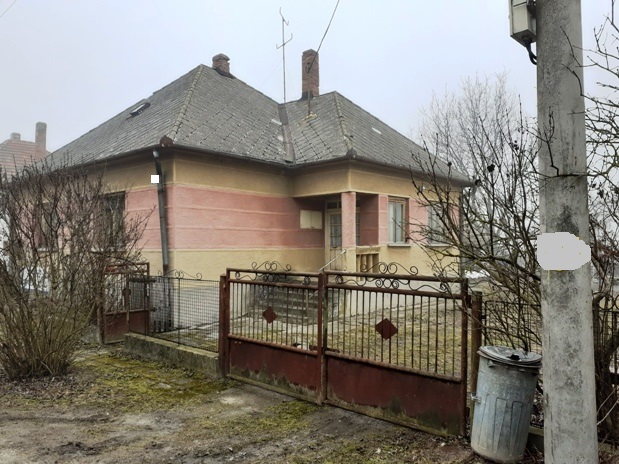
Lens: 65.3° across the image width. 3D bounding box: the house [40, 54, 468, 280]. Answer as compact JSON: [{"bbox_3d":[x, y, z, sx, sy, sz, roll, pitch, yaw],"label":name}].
[{"bbox_3d":[-2.513,-2.119,16.331,12.100,8.480,10.750,-1,-2,41],"label":"house"}]

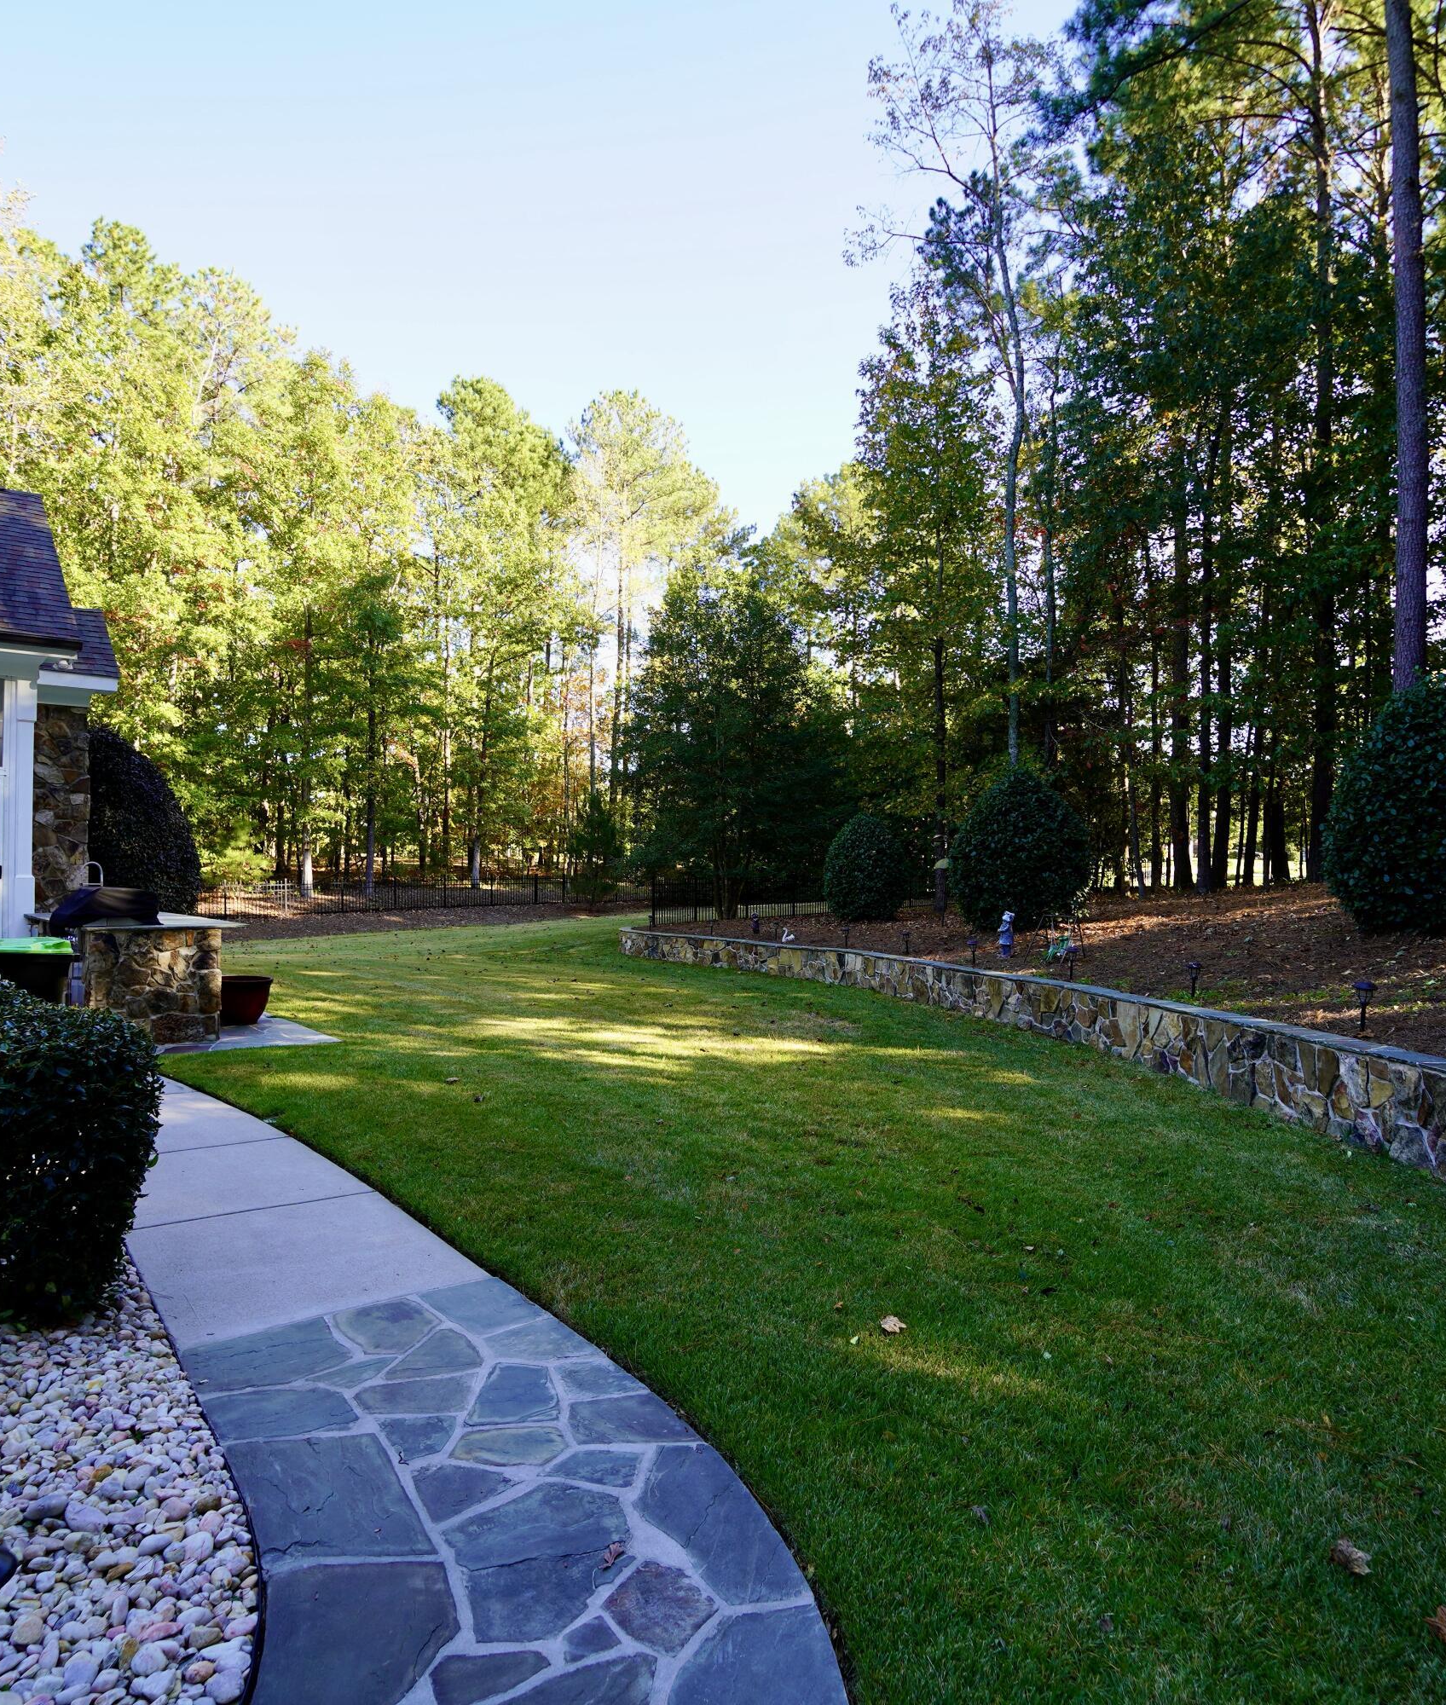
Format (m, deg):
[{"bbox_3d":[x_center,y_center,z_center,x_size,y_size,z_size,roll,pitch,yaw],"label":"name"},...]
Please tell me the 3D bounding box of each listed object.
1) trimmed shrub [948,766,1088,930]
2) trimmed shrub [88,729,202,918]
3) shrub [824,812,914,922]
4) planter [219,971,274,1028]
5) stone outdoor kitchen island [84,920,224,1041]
[{"bbox_3d":[3.682,-0.043,12.302,1.700,1.988,1.700,0,-1,0],"label":"trimmed shrub"},{"bbox_3d":[-8.734,-0.107,14.003,2.500,3.328,2.500,0,-1,0],"label":"trimmed shrub"},{"bbox_3d":[2.273,0.228,15.498,1.400,1.701,1.400,0,-1,0],"label":"shrub"},{"bbox_3d":[-4.182,1.276,8.583,0.540,0.410,0.540,0,-1,0],"label":"planter"},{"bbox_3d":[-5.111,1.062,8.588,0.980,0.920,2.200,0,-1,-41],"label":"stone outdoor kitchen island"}]

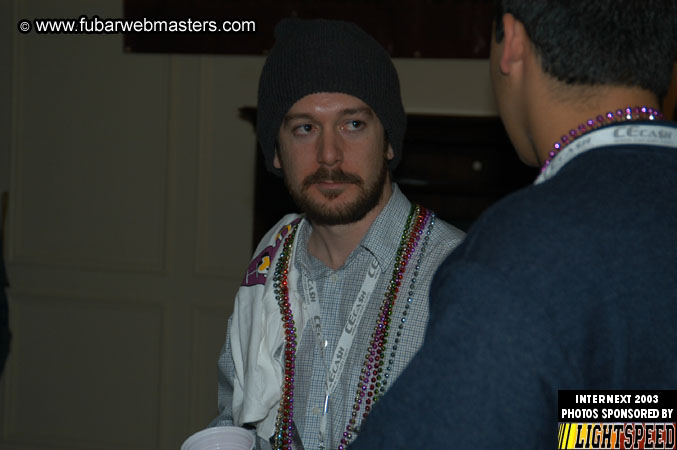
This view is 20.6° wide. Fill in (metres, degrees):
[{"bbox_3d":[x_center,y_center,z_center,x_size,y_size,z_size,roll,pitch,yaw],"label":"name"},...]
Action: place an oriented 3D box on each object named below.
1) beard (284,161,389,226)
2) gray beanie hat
[{"bbox_3d":[-0.001,-0.042,2.460,0.135,0.088,0.100,-4,2,7],"label":"beard"},{"bbox_3d":[-0.009,-0.173,2.530,0.195,0.200,0.235,-4,2,7],"label":"gray beanie hat"}]

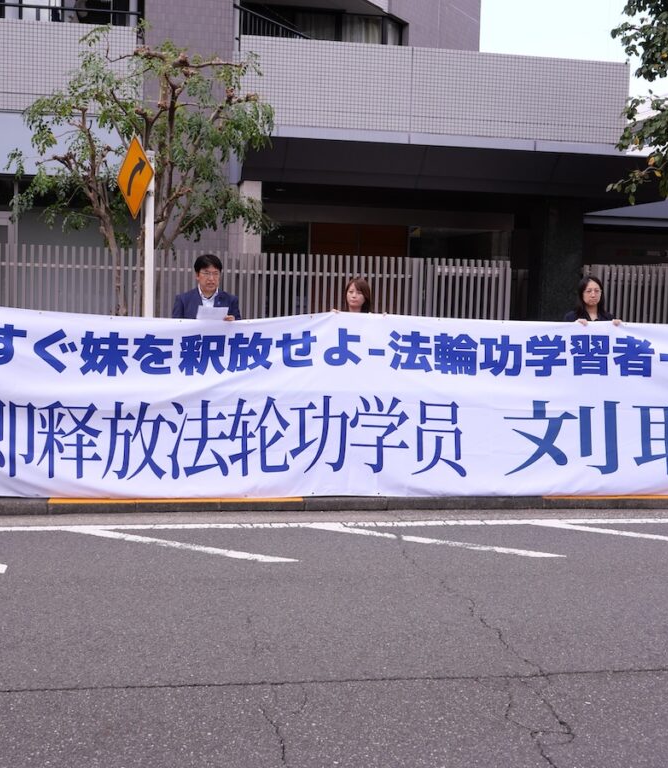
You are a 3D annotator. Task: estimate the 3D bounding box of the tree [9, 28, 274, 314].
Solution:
[{"bbox_3d":[-1.878,-1.443,10.284,2.450,3.876,2.200,1,6,-11],"label":"tree"}]

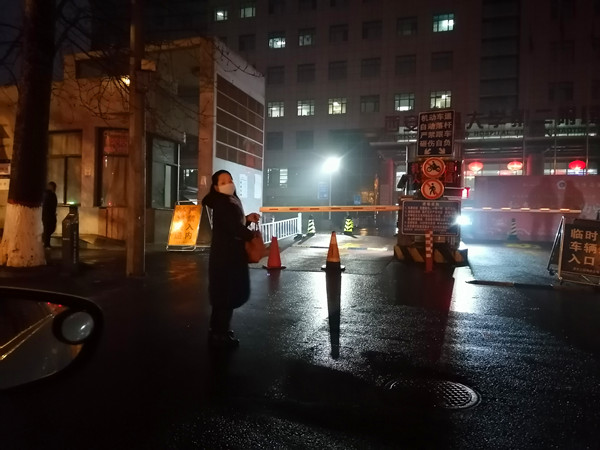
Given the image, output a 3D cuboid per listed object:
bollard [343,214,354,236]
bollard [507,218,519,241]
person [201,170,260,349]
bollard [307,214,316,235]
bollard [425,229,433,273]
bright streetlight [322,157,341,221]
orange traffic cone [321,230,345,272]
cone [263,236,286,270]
[{"bbox_3d":[1.845,0.000,17.800,0.380,0.730,0.380,1,0,0],"label":"bollard"},{"bbox_3d":[7.454,0.158,16.400,0.380,0.760,0.380,1,0,0],"label":"bollard"},{"bbox_3d":[-0.641,0.300,4.350,0.480,1.620,0.490,1,0,28],"label":"person"},{"bbox_3d":[0.449,0.004,17.800,0.360,0.730,0.360,1,0,0],"label":"bollard"},{"bbox_3d":[2.372,0.481,8.600,0.130,0.780,0.130,1,0,0],"label":"bollard"},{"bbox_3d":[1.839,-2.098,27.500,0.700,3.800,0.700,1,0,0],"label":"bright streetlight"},{"bbox_3d":[0.623,0.477,8.750,0.430,0.720,0.430,1,0,0],"label":"orange traffic cone"},{"bbox_3d":[-0.477,0.516,8.850,0.420,0.580,0.420,1,0,0],"label":"cone"}]

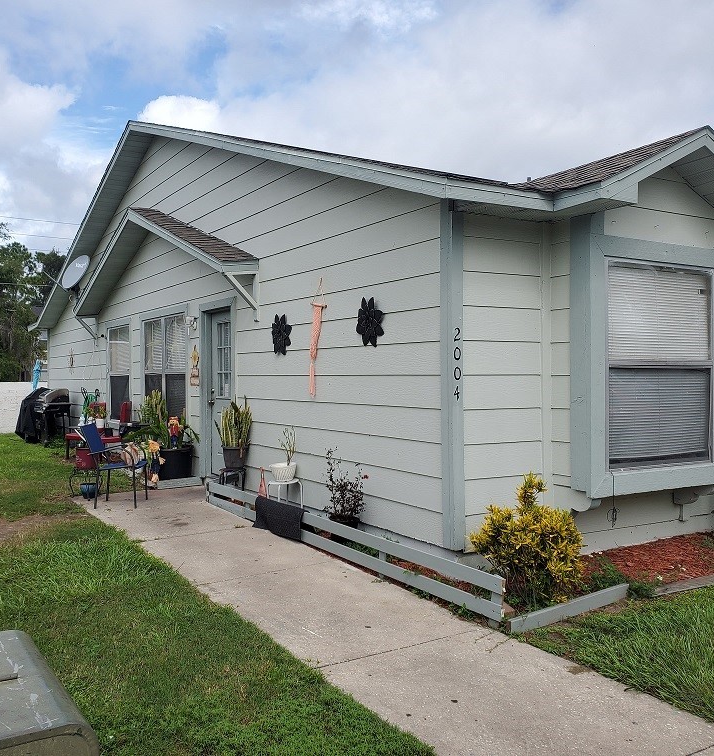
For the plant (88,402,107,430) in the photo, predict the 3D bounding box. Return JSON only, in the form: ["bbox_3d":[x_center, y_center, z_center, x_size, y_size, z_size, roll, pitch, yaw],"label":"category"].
[{"bbox_3d":[-4.300,0.635,12.500,0.290,0.450,0.290,-1,0,-32],"label":"plant"}]

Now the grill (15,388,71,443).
[{"bbox_3d":[-6.607,0.787,15.920,0.680,1.180,1.300,-1,0,-32],"label":"grill"}]

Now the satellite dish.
[{"bbox_3d":[-5.224,-1.951,14.000,0.680,0.640,0.250,0,-20,29],"label":"satellite dish"}]

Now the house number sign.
[{"bbox_3d":[0.724,-0.098,5.397,0.073,0.525,0.020,-1,0,-32],"label":"house number sign"}]

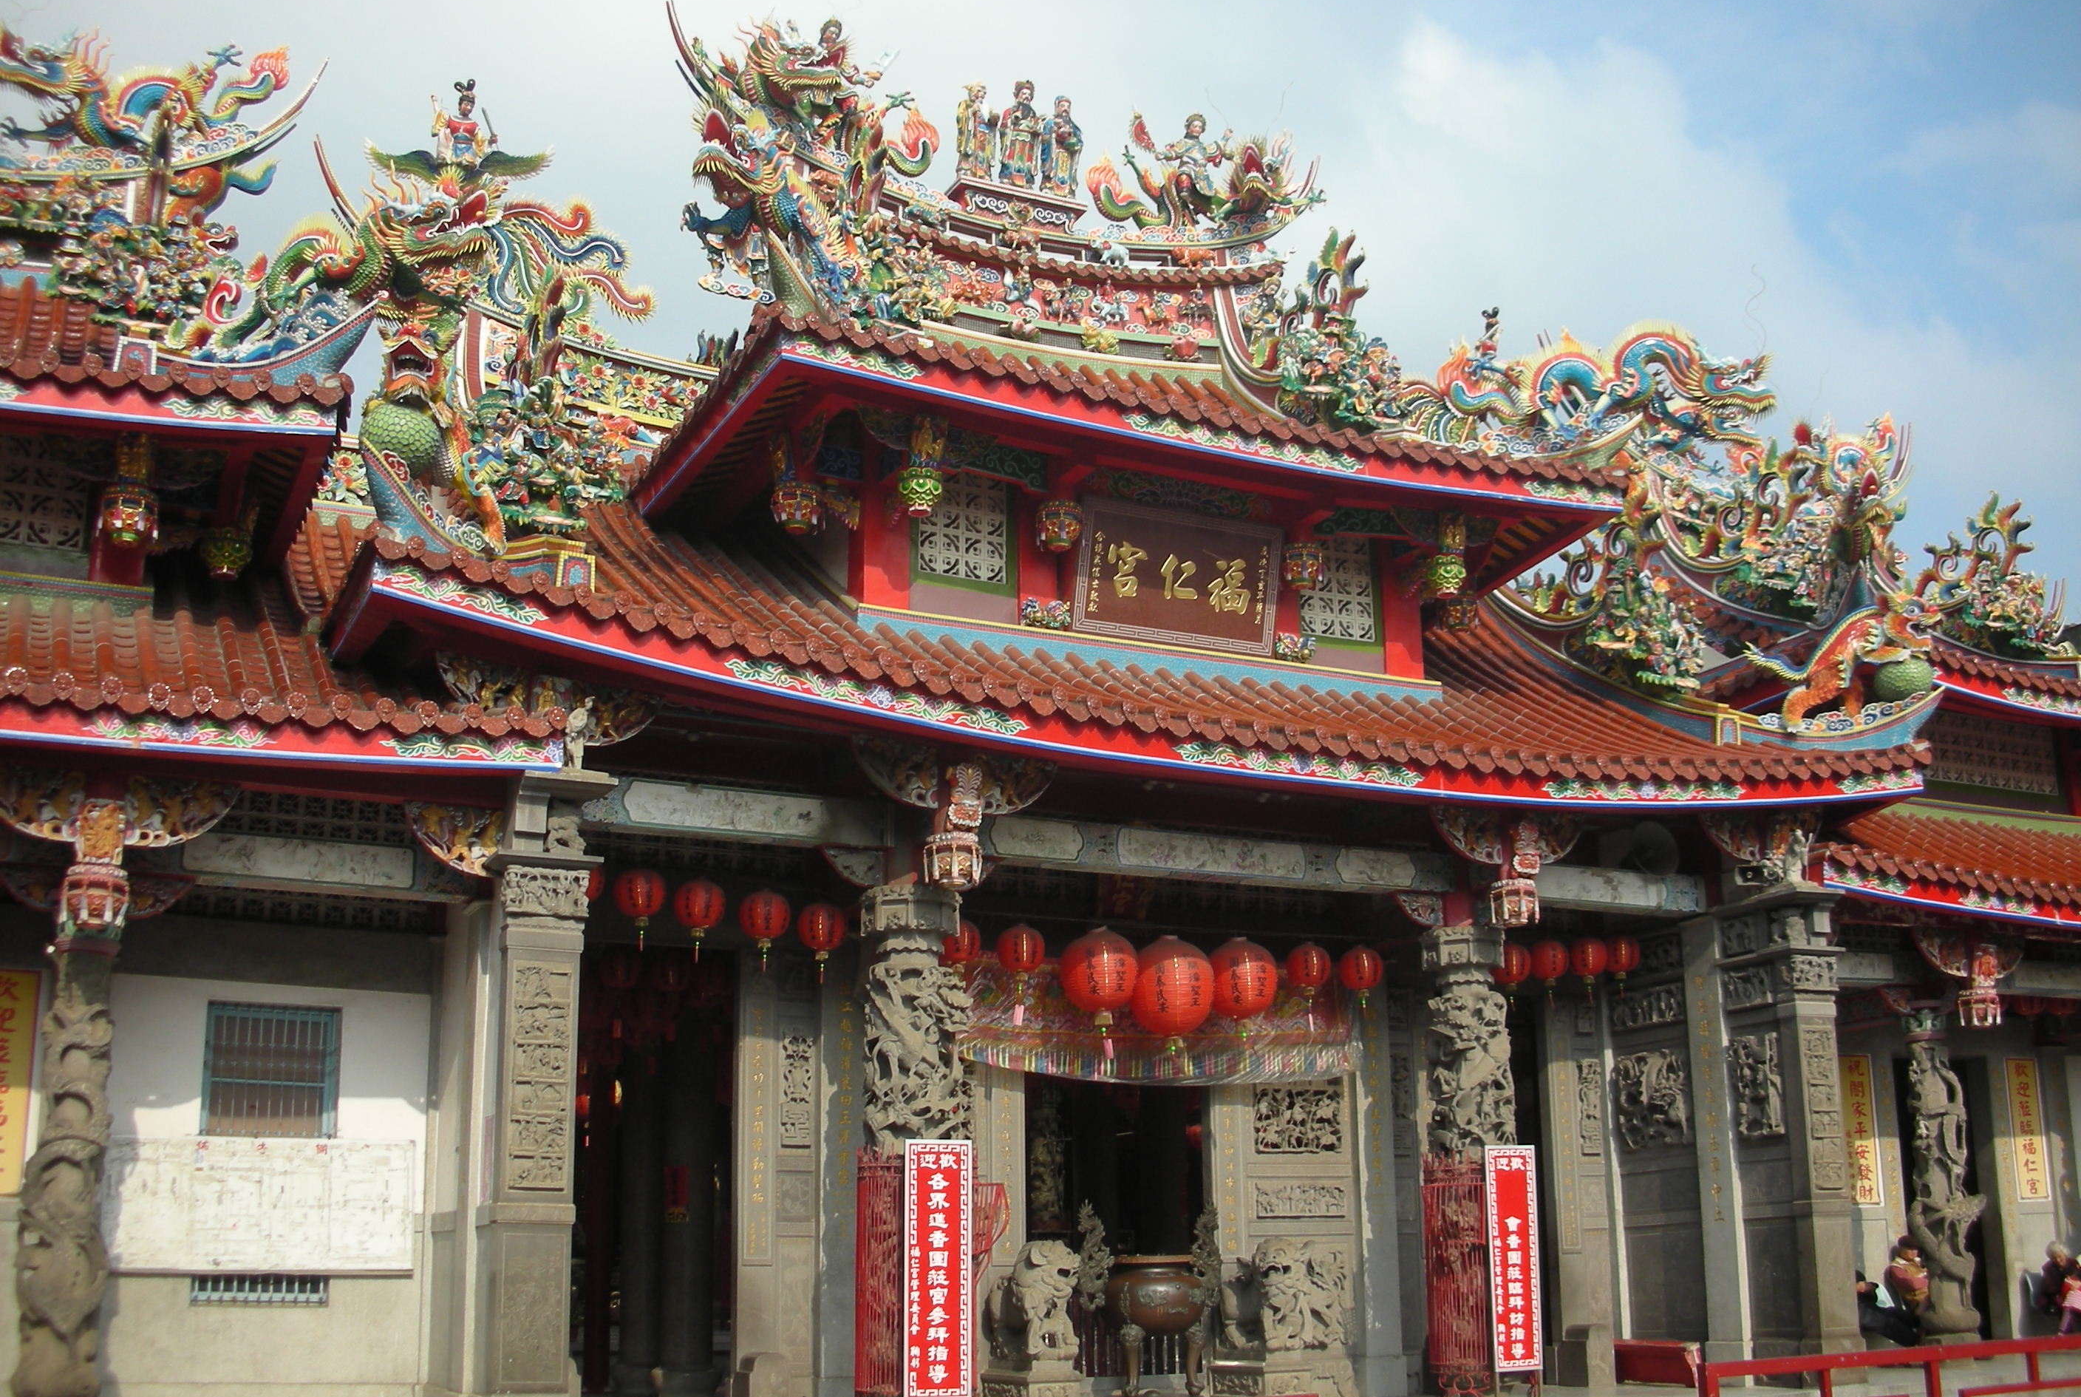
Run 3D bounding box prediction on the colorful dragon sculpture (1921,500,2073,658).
[{"bbox_3d":[11.291,-1.443,24.826,1.044,1.949,1.160,7,-17,-25],"label":"colorful dragon sculpture"}]

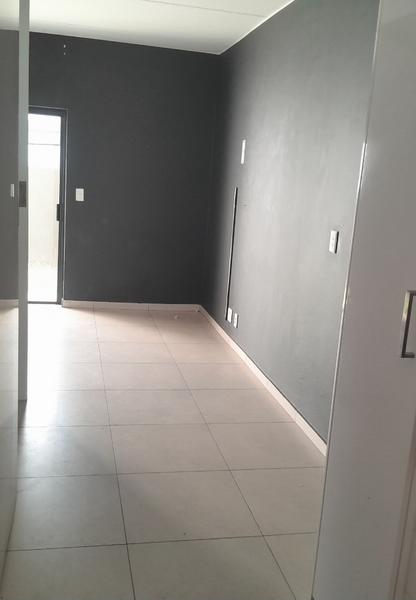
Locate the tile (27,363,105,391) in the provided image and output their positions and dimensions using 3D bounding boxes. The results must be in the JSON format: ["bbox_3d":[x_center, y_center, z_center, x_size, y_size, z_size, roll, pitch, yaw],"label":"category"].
[{"bbox_3d":[-1.077,0.572,4.442,0.600,0.012,0.600,1,12,-13],"label":"tile"}]

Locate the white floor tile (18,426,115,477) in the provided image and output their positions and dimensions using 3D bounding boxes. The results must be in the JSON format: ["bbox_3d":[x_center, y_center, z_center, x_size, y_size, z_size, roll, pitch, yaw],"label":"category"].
[{"bbox_3d":[-0.822,0.828,3.298,0.600,0.012,0.600,1,12,-13],"label":"white floor tile"}]

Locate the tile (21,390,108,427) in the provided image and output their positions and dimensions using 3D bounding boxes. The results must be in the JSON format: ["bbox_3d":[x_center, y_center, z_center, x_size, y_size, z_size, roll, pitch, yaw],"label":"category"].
[{"bbox_3d":[-0.950,0.700,3.870,0.600,0.012,0.600,1,12,-13],"label":"tile"}]

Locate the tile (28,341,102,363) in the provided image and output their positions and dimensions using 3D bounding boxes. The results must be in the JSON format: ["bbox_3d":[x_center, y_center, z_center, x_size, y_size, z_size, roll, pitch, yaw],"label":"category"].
[{"bbox_3d":[-1.205,0.445,5.014,0.600,0.012,0.600,1,12,-13],"label":"tile"}]

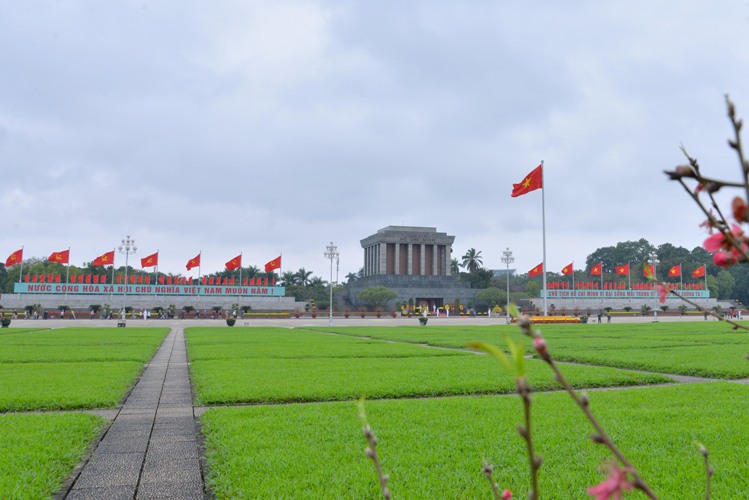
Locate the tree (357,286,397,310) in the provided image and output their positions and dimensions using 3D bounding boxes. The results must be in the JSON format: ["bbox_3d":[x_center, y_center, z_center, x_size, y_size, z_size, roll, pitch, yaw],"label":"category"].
[{"bbox_3d":[0.634,10.273,104.000,8.120,4.982,8.120,0,-7,0],"label":"tree"}]

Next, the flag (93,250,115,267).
[{"bbox_3d":[-51.444,1.656,95.101,3.800,2.900,0.700,2,-7,-14],"label":"flag"}]

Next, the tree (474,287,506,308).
[{"bbox_3d":[25.585,10.843,110.000,7.267,5.325,7.267,2,-7,-14],"label":"tree"}]

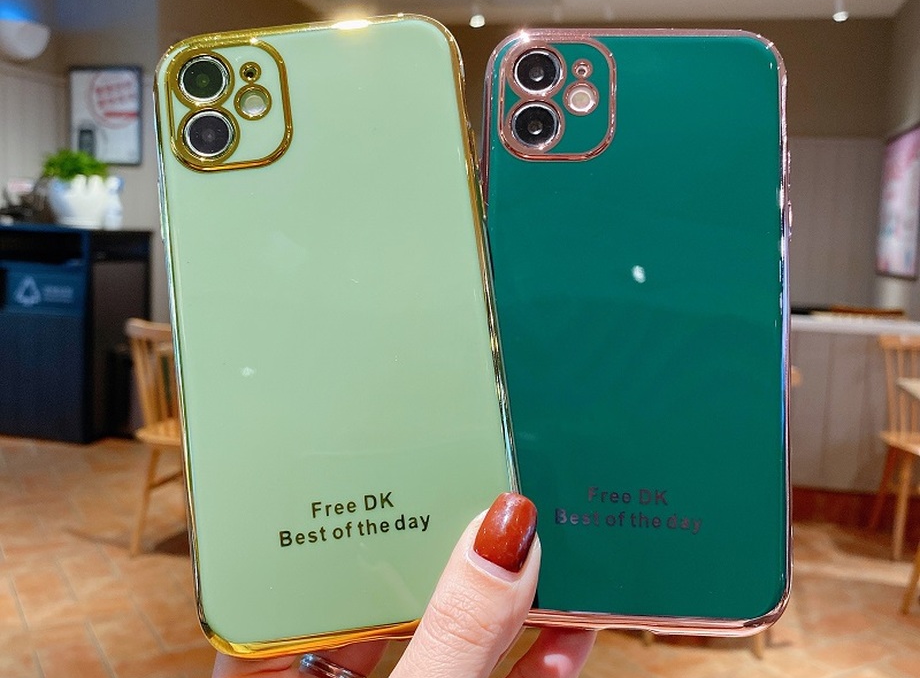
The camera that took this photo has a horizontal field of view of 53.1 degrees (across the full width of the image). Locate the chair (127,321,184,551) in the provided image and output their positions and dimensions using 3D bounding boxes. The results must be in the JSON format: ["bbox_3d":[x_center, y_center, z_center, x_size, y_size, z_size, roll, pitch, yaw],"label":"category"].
[{"bbox_3d":[-0.858,0.352,3.368,0.470,0.820,0.500,4,6,22],"label":"chair"}]

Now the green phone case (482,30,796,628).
[{"bbox_3d":[0.044,-0.006,0.241,0.079,0.155,0.011,2,-8,4],"label":"green phone case"}]

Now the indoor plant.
[{"bbox_3d":[-2.157,-0.858,5.250,0.400,0.430,0.350,4,6,15],"label":"indoor plant"}]

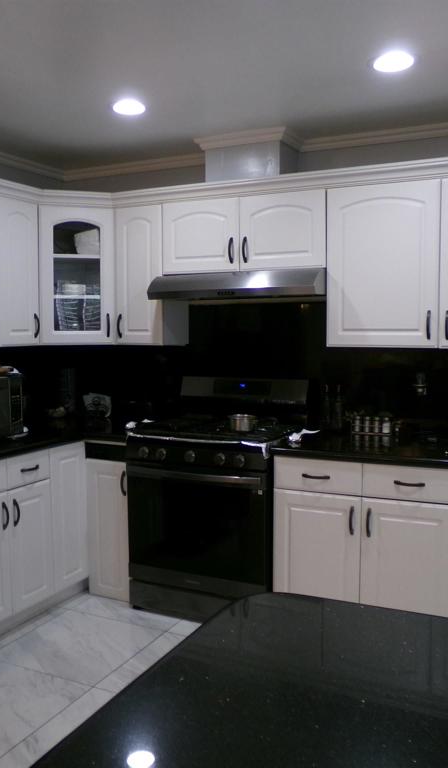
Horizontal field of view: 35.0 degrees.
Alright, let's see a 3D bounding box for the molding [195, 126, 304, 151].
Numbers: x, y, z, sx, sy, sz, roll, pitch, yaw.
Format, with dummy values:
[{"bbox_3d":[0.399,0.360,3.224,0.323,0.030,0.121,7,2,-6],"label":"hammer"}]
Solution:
[{"bbox_3d":[0.148,-1.248,3.724,0.520,0.054,0.305,2,5,26],"label":"molding"}]

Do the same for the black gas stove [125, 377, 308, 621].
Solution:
[{"bbox_3d":[-0.004,0.579,3.698,0.765,1.184,0.690,2,5,26],"label":"black gas stove"}]

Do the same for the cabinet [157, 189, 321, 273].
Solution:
[{"bbox_3d":[0.148,-0.771,3.747,0.919,0.379,0.310,2,5,26],"label":"cabinet"}]

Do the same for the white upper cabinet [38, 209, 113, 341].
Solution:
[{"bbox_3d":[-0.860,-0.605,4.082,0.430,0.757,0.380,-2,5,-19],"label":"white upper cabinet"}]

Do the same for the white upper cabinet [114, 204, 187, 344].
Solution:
[{"bbox_3d":[-0.408,-0.610,4.063,0.318,0.760,0.310,2,5,26],"label":"white upper cabinet"}]

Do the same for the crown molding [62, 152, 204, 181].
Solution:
[{"bbox_3d":[-0.552,-1.284,4.224,1.080,0.057,0.050,2,5,26],"label":"crown molding"}]

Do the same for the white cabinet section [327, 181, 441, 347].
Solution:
[{"bbox_3d":[0.814,-0.566,3.498,0.532,0.762,0.330,2,5,25],"label":"white cabinet section"}]

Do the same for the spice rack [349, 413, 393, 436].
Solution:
[{"bbox_3d":[0.768,0.208,3.662,0.192,0.108,0.082,2,5,26],"label":"spice rack"}]

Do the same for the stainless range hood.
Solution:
[{"bbox_3d":[0.114,-0.508,3.697,0.919,0.141,0.445,2,5,26],"label":"stainless range hood"}]

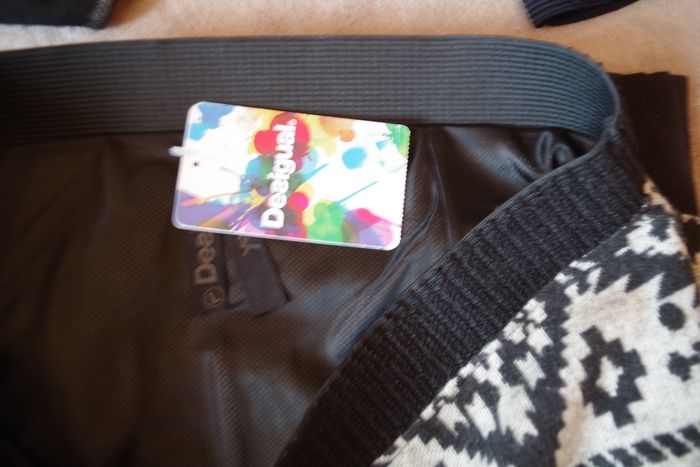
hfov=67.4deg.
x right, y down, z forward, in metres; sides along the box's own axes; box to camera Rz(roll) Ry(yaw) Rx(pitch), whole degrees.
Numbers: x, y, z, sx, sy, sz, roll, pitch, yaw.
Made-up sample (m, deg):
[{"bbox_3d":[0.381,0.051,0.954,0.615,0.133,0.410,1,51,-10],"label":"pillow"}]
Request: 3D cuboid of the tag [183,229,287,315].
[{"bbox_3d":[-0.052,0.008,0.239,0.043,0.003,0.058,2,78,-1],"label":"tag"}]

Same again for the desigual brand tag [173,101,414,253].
[{"bbox_3d":[-0.024,-0.025,0.227,0.097,0.002,0.057,6,81,-1],"label":"desigual brand tag"}]

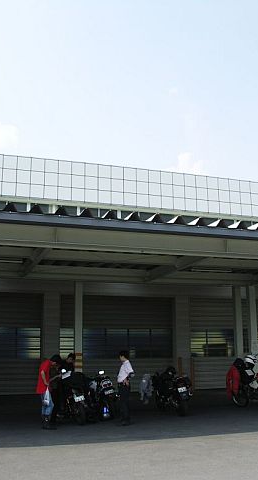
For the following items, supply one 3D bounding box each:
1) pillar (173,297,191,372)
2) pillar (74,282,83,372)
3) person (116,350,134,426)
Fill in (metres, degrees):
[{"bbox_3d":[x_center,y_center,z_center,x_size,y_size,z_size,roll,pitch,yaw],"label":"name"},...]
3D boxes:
[{"bbox_3d":[2.429,4.589,23.315,0.720,4.200,0.500,4,-12,-18],"label":"pillar"},{"bbox_3d":[-1.686,3.363,17.125,0.280,4.000,0.280,4,-12,-18],"label":"pillar"},{"bbox_3d":[-0.103,3.323,11.629,0.380,1.660,0.480,-1,-12,3],"label":"person"}]

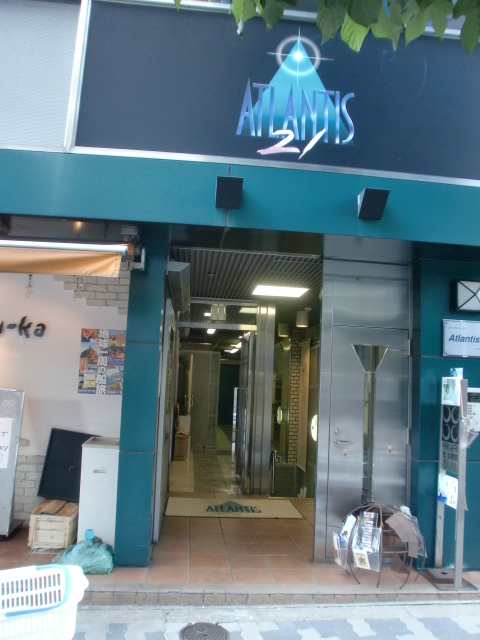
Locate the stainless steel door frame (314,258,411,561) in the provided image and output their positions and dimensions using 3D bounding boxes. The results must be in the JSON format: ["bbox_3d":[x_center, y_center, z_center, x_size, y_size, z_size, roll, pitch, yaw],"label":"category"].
[{"bbox_3d":[1.034,0.741,4.387,0.777,2.490,0.140,3,-5,-5],"label":"stainless steel door frame"}]

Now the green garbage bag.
[{"bbox_3d":[-1.169,1.741,3.897,0.460,0.230,0.290,3,-5,-5],"label":"green garbage bag"}]

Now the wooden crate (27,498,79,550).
[{"bbox_3d":[-1.538,1.703,4.365,0.320,0.270,0.500,3,-6,-5],"label":"wooden crate"}]

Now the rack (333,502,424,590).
[{"bbox_3d":[1.081,1.695,3.971,0.680,0.520,0.660,3,-5,-5],"label":"rack"}]

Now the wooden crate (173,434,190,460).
[{"bbox_3d":[-0.989,2.137,8.768,0.200,0.420,0.420,2,-6,3],"label":"wooden crate"}]

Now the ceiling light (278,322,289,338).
[{"bbox_3d":[0.854,0.215,10.111,0.175,0.250,0.175,3,-5,-5],"label":"ceiling light"}]

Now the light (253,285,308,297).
[{"bbox_3d":[0.474,-0.350,6.224,0.610,0.060,0.650,3,-6,-5],"label":"light"}]

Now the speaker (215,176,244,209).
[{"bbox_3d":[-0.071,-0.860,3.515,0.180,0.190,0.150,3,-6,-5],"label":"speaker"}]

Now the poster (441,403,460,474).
[{"bbox_3d":[1.653,0.931,4.071,0.020,0.500,0.380,2,-5,3],"label":"poster"}]

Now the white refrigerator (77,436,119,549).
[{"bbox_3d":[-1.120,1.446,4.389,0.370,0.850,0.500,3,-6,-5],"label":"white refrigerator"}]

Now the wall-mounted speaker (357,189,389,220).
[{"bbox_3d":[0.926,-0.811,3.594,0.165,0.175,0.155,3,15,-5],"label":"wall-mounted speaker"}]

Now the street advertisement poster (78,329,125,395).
[{"bbox_3d":[-1.263,0.385,4.758,0.415,0.600,0.010,3,-6,-5],"label":"street advertisement poster"}]

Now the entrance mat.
[{"bbox_3d":[-0.075,2.050,5.672,1.430,0.012,0.850,3,-6,-5],"label":"entrance mat"}]

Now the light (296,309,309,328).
[{"bbox_3d":[0.978,0.000,8.073,0.175,0.250,0.175,3,-5,-5],"label":"light"}]

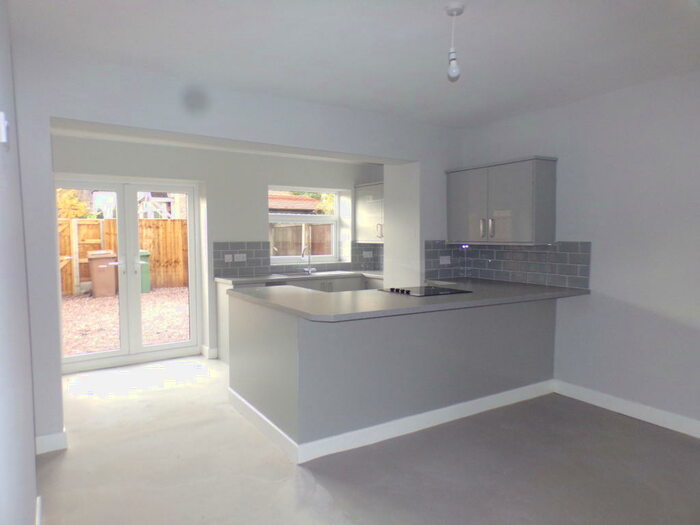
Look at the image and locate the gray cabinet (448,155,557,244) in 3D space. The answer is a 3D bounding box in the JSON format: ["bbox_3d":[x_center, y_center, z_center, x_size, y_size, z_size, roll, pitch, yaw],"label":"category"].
[{"bbox_3d":[1.437,-0.564,4.748,0.310,0.783,1.090,-2,4,-33],"label":"gray cabinet"}]

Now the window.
[{"bbox_3d":[-0.635,-0.471,6.420,1.189,0.990,0.070,-2,4,-33],"label":"window"}]

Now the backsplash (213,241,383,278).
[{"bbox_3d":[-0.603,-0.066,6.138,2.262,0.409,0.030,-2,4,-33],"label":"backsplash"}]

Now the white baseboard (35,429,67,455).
[{"bbox_3d":[-1.980,1.193,3.214,0.181,0.123,0.020,-2,4,-33],"label":"white baseboard"}]

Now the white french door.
[{"bbox_3d":[-2.426,0.120,5.292,1.578,2.016,0.070,-2,4,-33],"label":"white french door"}]

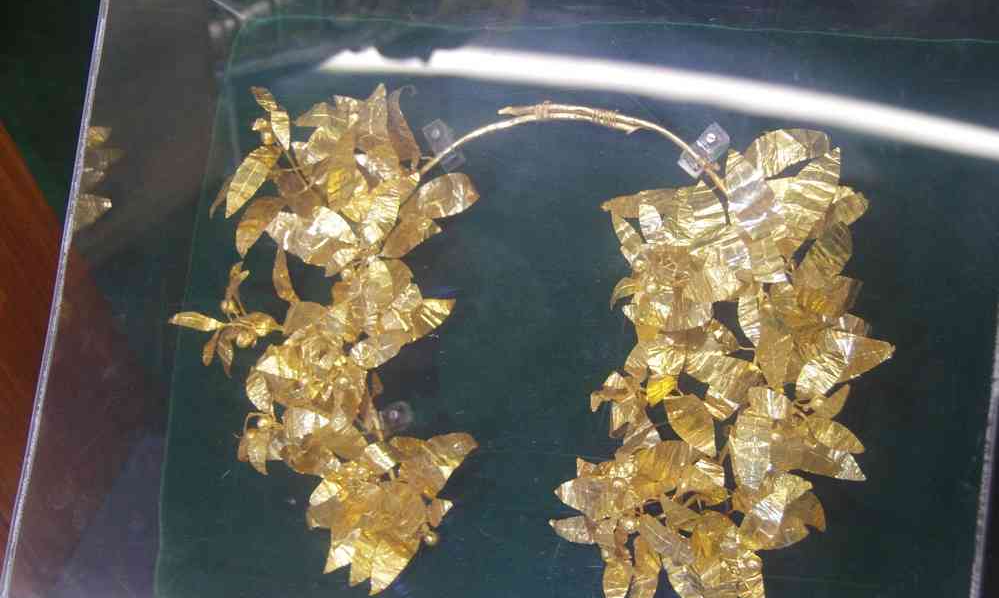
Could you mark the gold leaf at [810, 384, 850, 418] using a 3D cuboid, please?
[{"bbox_3d":[0.147,0.046,0.717,0.022,0.006,0.012,-39,75,7],"label":"gold leaf"}]

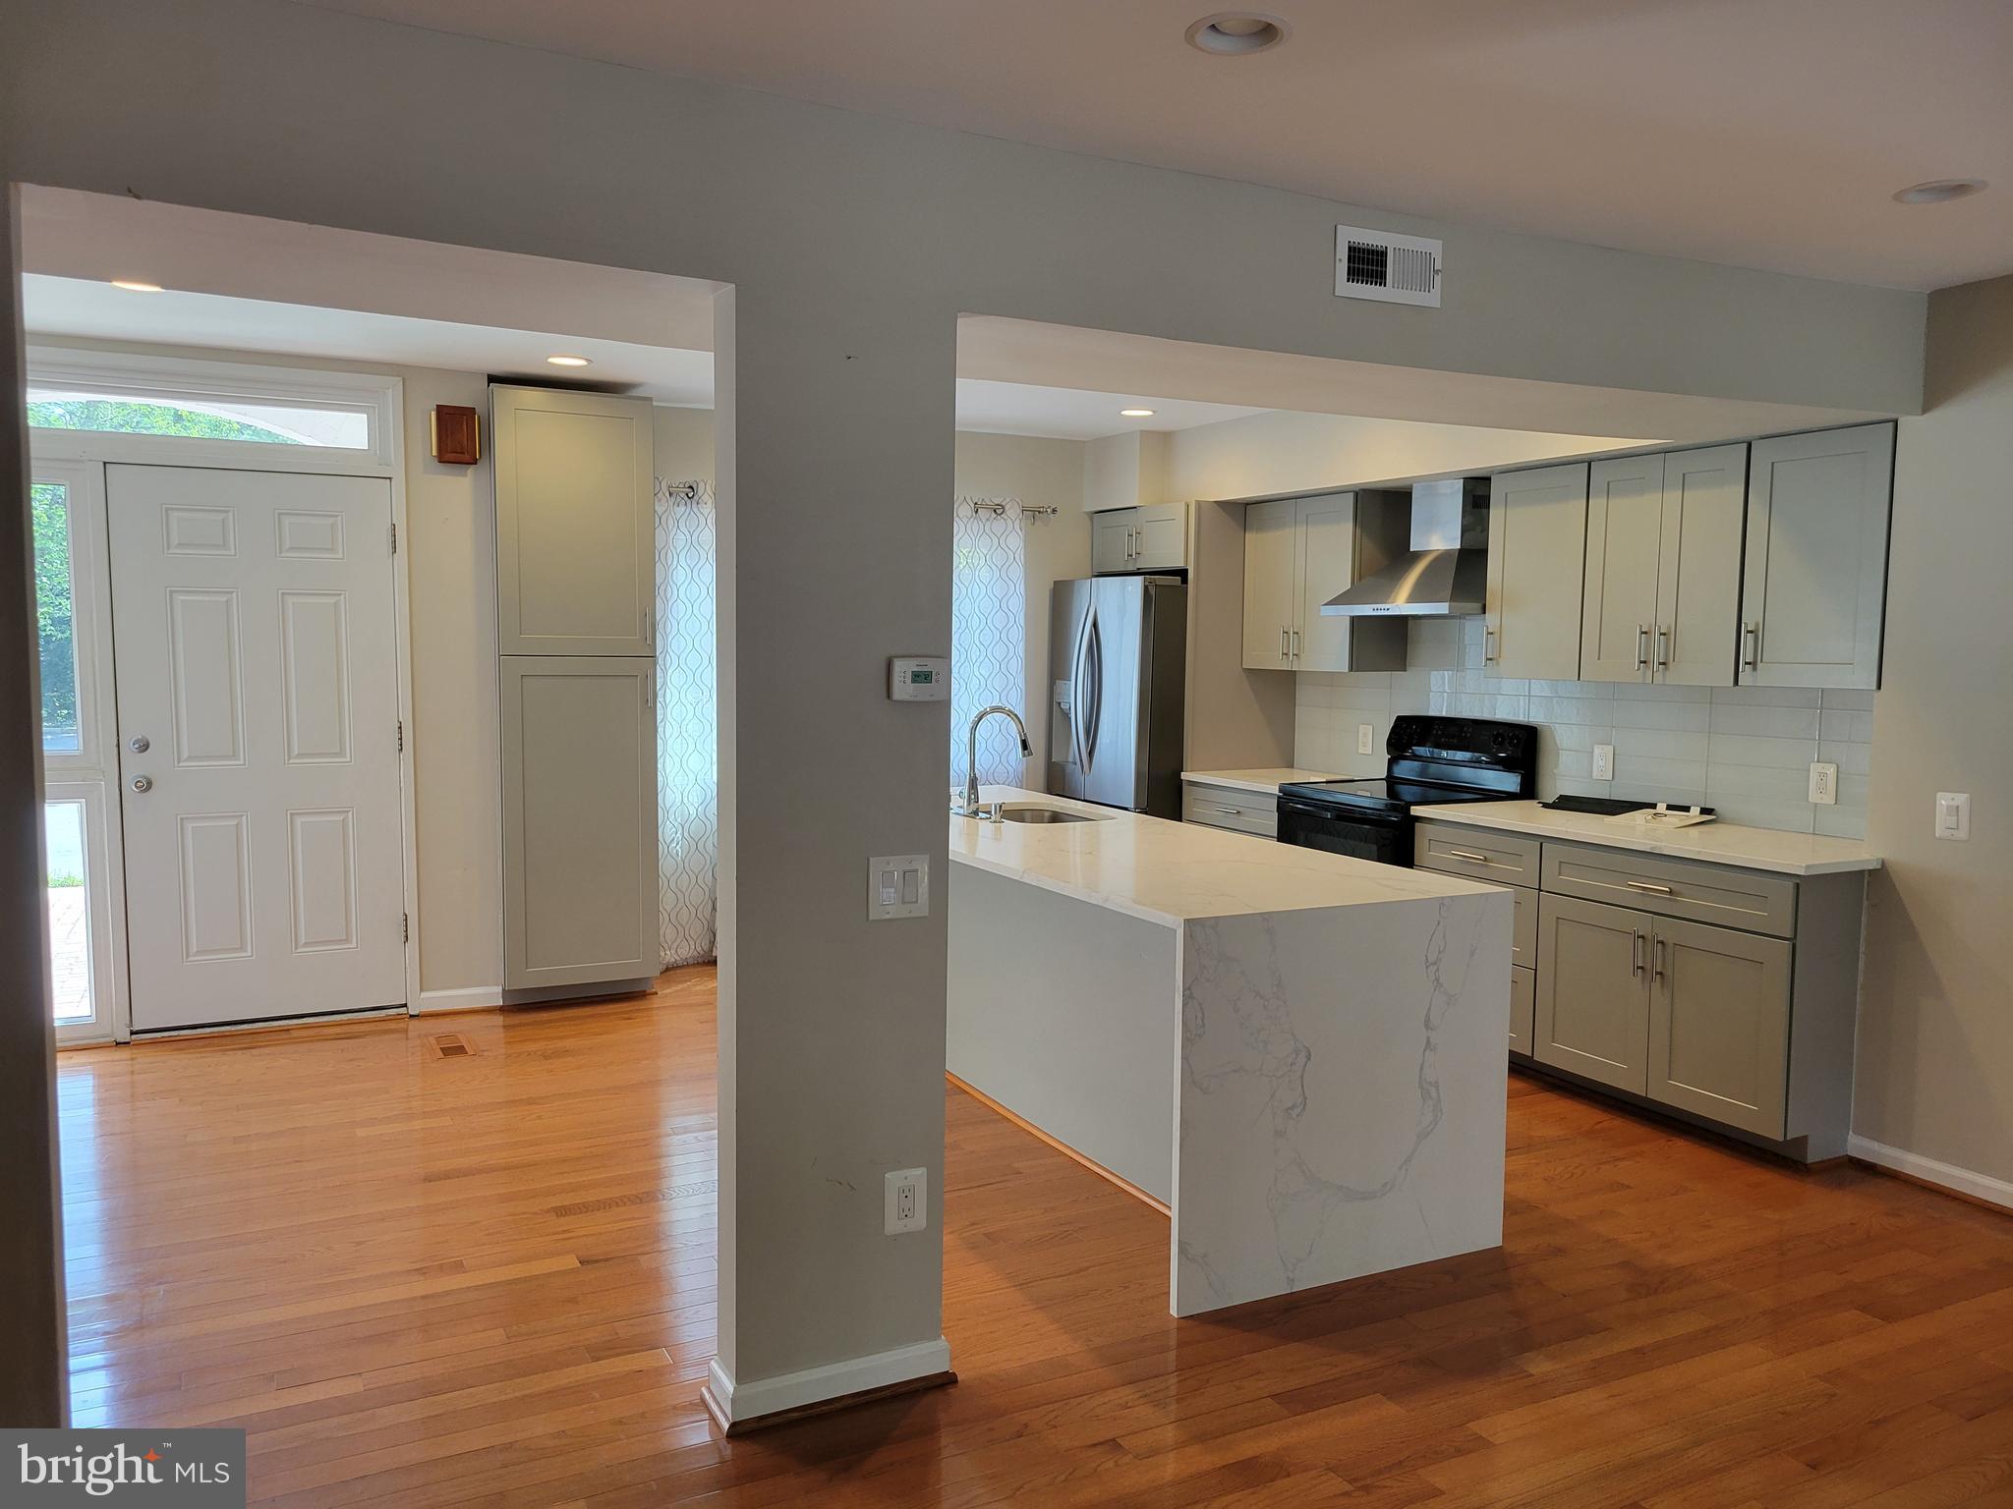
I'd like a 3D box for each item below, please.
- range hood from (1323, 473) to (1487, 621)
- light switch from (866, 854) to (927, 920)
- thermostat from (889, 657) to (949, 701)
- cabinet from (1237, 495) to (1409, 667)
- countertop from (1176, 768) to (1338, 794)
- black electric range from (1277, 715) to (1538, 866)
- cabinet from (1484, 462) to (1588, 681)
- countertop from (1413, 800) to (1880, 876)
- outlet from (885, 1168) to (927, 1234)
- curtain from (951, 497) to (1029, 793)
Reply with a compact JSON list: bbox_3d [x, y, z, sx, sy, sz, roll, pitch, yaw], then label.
[{"bbox_3d":[1.707,-0.818,6.050,0.509,0.529,0.753,-1,5,-26],"label":"range hood"},{"bbox_3d":[-0.202,0.252,2.865,0.120,0.118,0.012,-1,5,-26],"label":"light switch"},{"bbox_3d":[-0.168,-0.142,2.880,0.115,0.080,0.031,-2,5,-26],"label":"thermostat"},{"bbox_3d":[1.436,-0.760,6.804,0.330,0.759,0.785,-1,5,-26],"label":"cabinet"},{"bbox_3d":[1.271,0.117,6.752,0.658,0.033,0.742,-2,5,-26],"label":"countertop"},{"bbox_3d":[1.591,0.455,6.079,0.687,1.179,0.772,-2,5,-26],"label":"black electric range"},{"bbox_3d":[2.055,-0.655,5.555,0.330,0.758,0.458,-1,5,-26],"label":"cabinet"},{"bbox_3d":[2.139,0.257,5.012,0.653,0.033,1.582,-2,5,-26],"label":"countertop"},{"bbox_3d":[-0.190,0.864,2.917,0.081,0.118,0.012,-1,5,-26],"label":"outlet"},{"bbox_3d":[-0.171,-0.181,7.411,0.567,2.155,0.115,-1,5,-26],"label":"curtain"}]

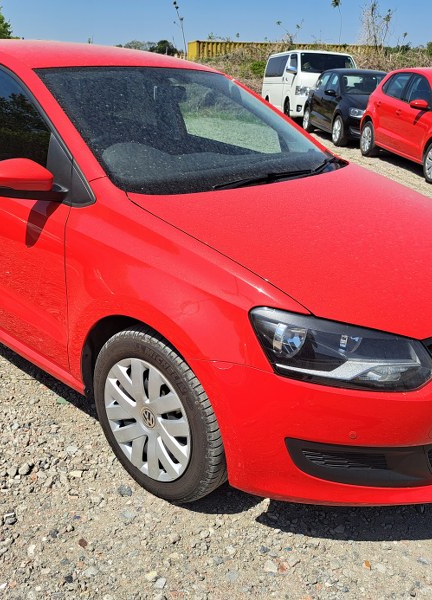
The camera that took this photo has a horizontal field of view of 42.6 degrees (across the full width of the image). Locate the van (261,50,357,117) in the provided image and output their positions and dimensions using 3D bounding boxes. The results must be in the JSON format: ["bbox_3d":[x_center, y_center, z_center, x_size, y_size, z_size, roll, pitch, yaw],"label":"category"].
[{"bbox_3d":[2.610,-6.200,16.200,1.700,1.980,4.700,-1,21,-7],"label":"van"}]

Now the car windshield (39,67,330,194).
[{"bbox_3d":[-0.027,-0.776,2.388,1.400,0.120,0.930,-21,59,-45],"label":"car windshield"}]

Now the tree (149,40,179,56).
[{"bbox_3d":[-7.532,-34.716,81.119,4.400,6.000,4.400,2,22,0],"label":"tree"}]

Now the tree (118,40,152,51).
[{"bbox_3d":[-6.600,-19.410,45.560,3.000,3.540,2.800,0,22,-8],"label":"tree"}]

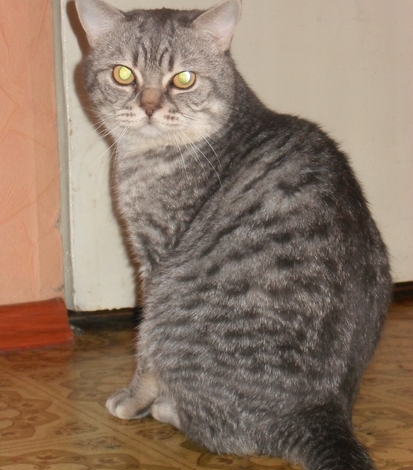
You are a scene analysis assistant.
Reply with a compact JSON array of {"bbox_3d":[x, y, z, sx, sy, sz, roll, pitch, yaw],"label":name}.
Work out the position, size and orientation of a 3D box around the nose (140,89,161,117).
[{"bbox_3d":[-0.042,-0.101,0.966,0.018,0.021,0.014,4,6,2],"label":"nose"}]

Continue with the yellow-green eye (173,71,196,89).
[{"bbox_3d":[-0.017,-0.120,0.985,0.018,0.015,0.011,4,6,-3],"label":"yellow-green eye"}]

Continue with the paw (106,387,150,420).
[{"bbox_3d":[-0.064,0.138,1.040,0.042,0.027,0.034,-5,6,-33],"label":"paw"}]

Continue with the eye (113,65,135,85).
[{"bbox_3d":[-0.064,-0.124,0.987,0.018,0.015,0.011,5,6,5],"label":"eye"}]

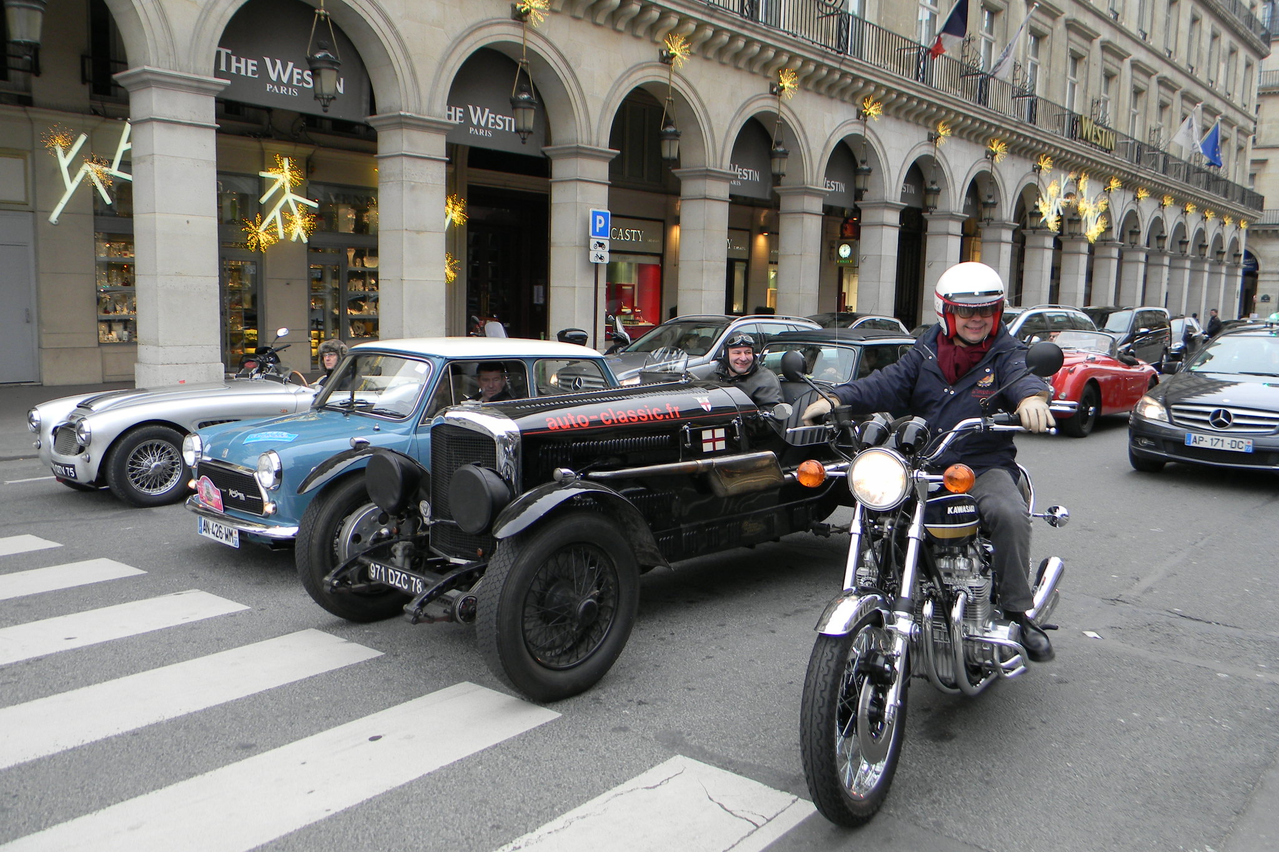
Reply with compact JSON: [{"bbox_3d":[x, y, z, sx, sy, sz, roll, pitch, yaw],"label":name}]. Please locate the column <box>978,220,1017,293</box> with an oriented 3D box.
[{"bbox_3d":[9.907,-3.841,29.360,0.821,3.780,0.921,8,9,41],"label":"column"}]

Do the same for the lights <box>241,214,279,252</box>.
[{"bbox_3d":[-5.619,-2.858,15.331,0.500,0.560,0.560,8,9,41],"label":"lights"}]

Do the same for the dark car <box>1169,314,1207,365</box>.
[{"bbox_3d":[17.227,-2.773,33.610,1.700,1.450,3.950,8,9,41],"label":"dark car"}]

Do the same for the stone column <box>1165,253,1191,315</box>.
[{"bbox_3d":[24.594,-5.720,47.316,0.845,4.013,1.012,8,9,41],"label":"stone column"}]

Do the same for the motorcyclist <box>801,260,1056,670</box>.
[{"bbox_3d":[1.067,0.128,3.597,0.800,1.400,0.820,6,8,31],"label":"motorcyclist"}]

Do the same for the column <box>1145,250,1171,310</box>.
[{"bbox_3d":[22.490,-5.472,45.075,0.867,4.125,1.039,8,9,41],"label":"column"}]

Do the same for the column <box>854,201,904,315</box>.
[{"bbox_3d":[6.019,-3.588,26.202,0.845,4.013,1.012,8,9,41],"label":"column"}]

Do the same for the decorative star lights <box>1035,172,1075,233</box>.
[{"bbox_3d":[12.764,-6.881,31.807,0.800,1.800,1.100,8,9,41],"label":"decorative star lights"}]

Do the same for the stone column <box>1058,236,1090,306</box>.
[{"bbox_3d":[15.673,-4.714,37.440,0.867,4.125,1.039,8,9,41],"label":"stone column"}]

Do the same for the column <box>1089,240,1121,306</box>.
[{"bbox_3d":[17.911,-4.963,39.946,0.867,4.125,1.039,8,9,41],"label":"column"}]

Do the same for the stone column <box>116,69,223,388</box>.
[{"bbox_3d":[-5.371,-2.067,11.974,0.821,3.780,0.921,8,9,41],"label":"stone column"}]

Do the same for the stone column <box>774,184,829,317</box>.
[{"bbox_3d":[3.612,-3.311,23.465,0.845,4.013,1.012,8,9,41],"label":"stone column"}]

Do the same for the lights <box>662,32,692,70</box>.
[{"bbox_3d":[0.637,-6.273,17.334,0.380,0.620,0.560,8,9,41],"label":"lights"}]

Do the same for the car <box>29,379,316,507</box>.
[{"bbox_3d":[-3.336,-0.088,9.403,1.530,1.080,3.900,8,9,41],"label":"car"}]

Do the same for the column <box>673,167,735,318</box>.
[{"bbox_3d":[1.177,-2.828,19.425,0.821,3.780,0.921,8,9,41],"label":"column"}]

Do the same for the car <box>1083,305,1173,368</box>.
[{"bbox_3d":[12.563,-2.330,27.508,1.870,1.800,4.750,8,9,41],"label":"car"}]

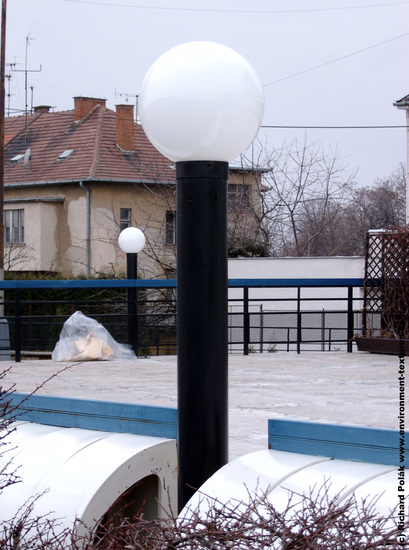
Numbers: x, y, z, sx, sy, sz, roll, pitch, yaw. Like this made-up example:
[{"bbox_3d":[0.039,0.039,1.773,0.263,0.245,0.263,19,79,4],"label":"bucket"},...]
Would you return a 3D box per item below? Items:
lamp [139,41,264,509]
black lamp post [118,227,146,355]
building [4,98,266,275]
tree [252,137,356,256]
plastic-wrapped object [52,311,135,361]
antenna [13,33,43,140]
[{"bbox_3d":[-0.006,0.190,5.600,0.400,1.860,0.400,0,0,0],"label":"lamp"},{"bbox_3d":[-1.054,0.247,25.800,0.400,1.900,0.400,0,0,0],"label":"black lamp post"},{"bbox_3d":[-5.200,-3.600,91.500,10.500,11.200,13.000,0,0,-38],"label":"building"},{"bbox_3d":[3.600,-1.550,64.000,3.750,7.100,3.600,0,0,0],"label":"tree"},{"bbox_3d":[-1.578,0.856,25.100,1.150,0.700,0.750,0,0,0],"label":"plastic-wrapped object"},{"bbox_3d":[-9.378,-9.988,94.000,1.600,5.500,0.900,0,0,0],"label":"antenna"}]

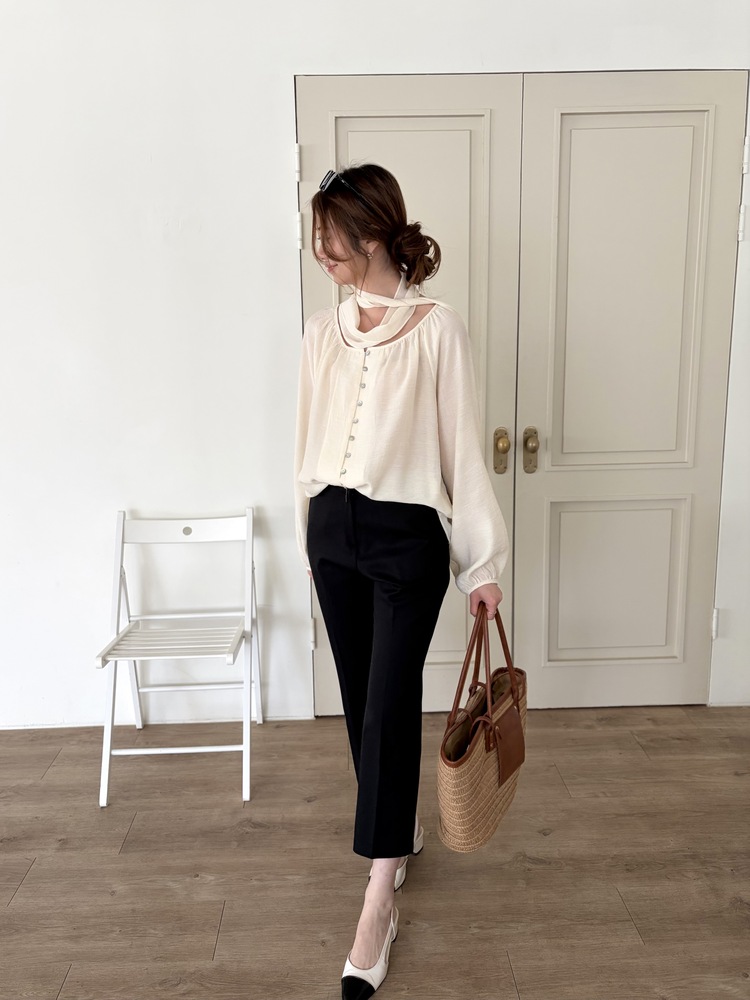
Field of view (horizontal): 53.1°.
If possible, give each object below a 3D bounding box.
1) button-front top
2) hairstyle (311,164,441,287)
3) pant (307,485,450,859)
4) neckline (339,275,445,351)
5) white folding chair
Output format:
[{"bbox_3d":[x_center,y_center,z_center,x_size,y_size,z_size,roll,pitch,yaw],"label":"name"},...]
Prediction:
[{"bbox_3d":[0.053,-0.116,1.501,0.420,0.600,0.270,3,10,20],"label":"button-front top"},{"bbox_3d":[-0.001,-0.520,1.435,0.240,0.230,0.180,-5,10,-25],"label":"hairstyle"},{"bbox_3d":[0.017,0.347,1.587,0.290,0.810,0.350,3,10,20],"label":"pant"},{"bbox_3d":[0.025,-0.360,1.415,0.200,0.140,0.170,3,10,20],"label":"neckline"},{"bbox_3d":[-0.591,0.443,2.316,0.435,0.770,0.500,-1,9,-4],"label":"white folding chair"}]

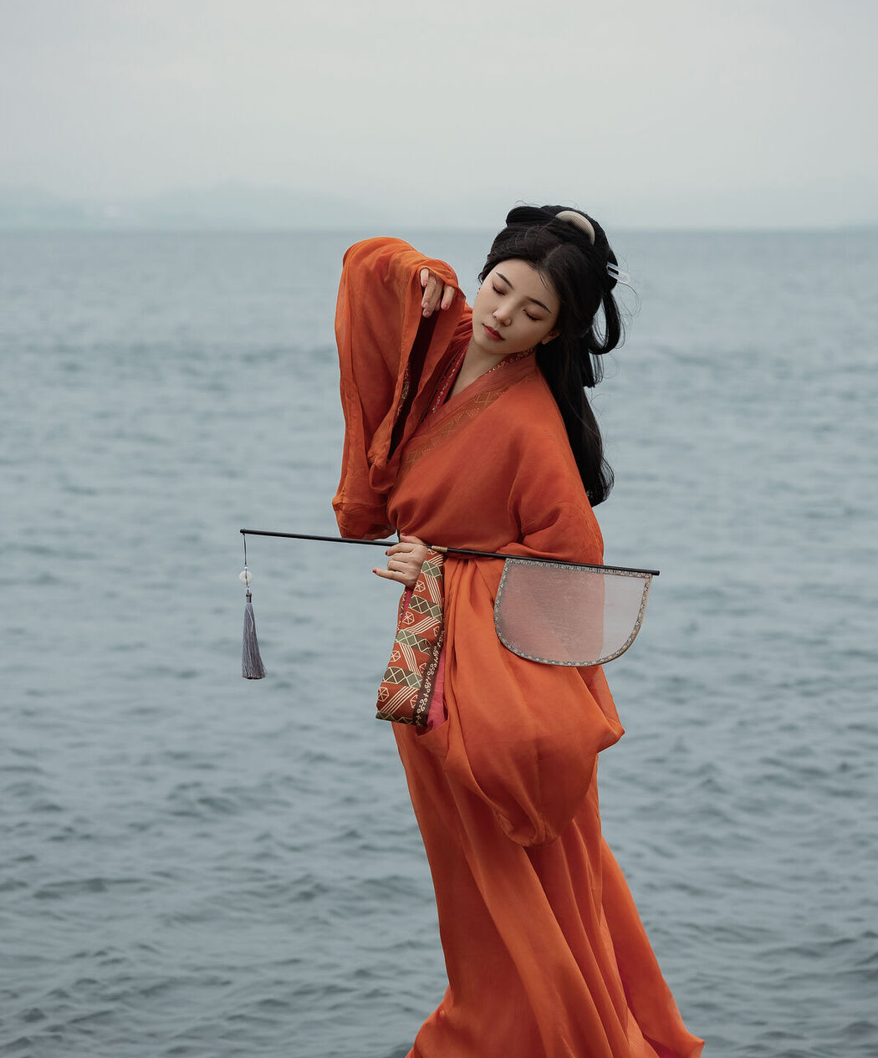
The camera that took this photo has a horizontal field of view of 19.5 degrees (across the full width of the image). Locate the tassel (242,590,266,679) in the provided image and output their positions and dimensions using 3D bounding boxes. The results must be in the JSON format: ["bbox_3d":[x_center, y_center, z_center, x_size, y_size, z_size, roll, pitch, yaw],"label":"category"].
[{"bbox_3d":[-0.304,0.172,4.200,0.039,0.147,0.037,-3,7,0],"label":"tassel"}]

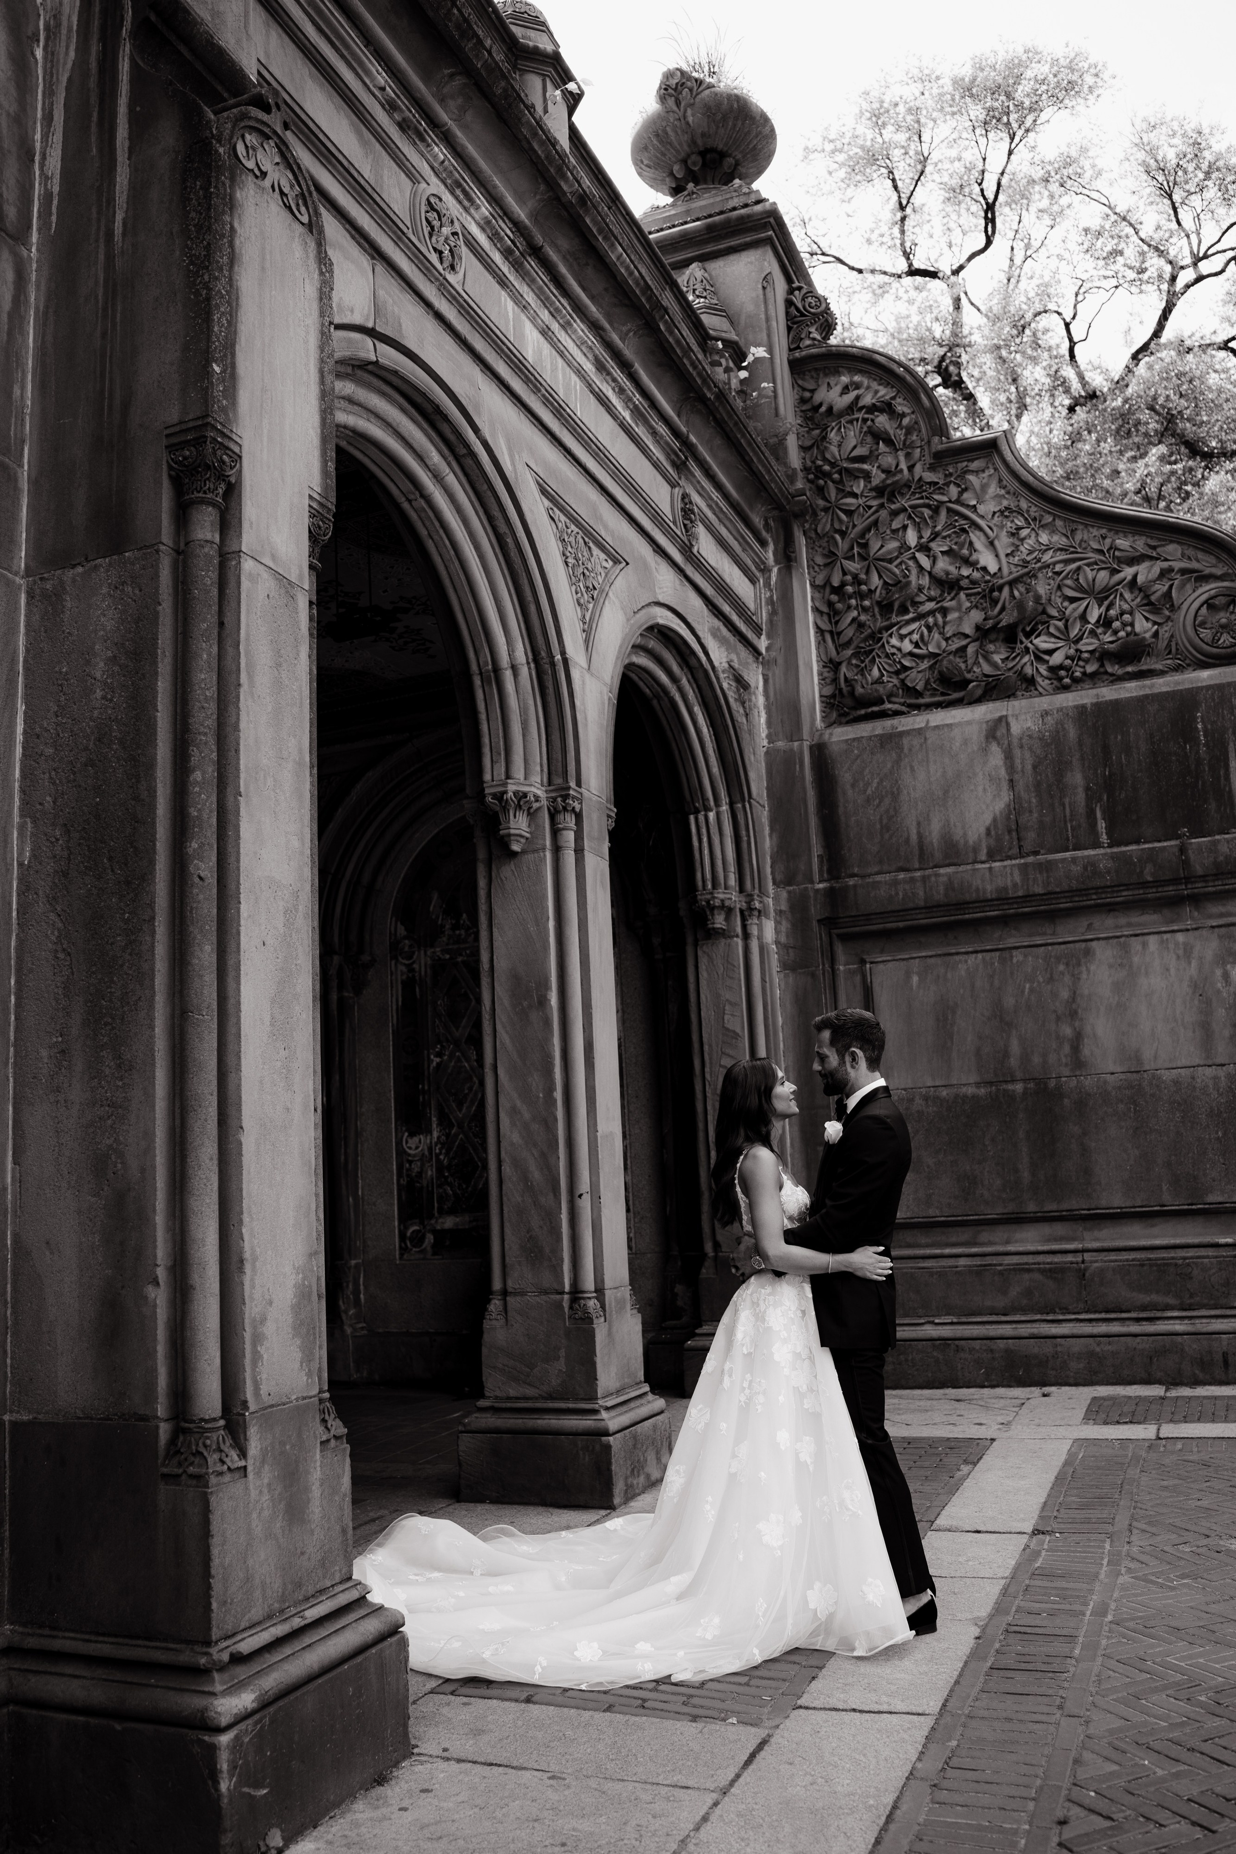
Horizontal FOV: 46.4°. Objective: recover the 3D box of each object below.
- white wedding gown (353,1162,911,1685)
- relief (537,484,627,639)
[{"bbox_3d":[-0.040,1.440,4.611,1.880,1.360,1.500,-4,-10,6],"label":"white wedding gown"},{"bbox_3d":[-0.174,-1.647,6.930,0.090,0.620,1.000,-7,-11,22],"label":"relief"}]

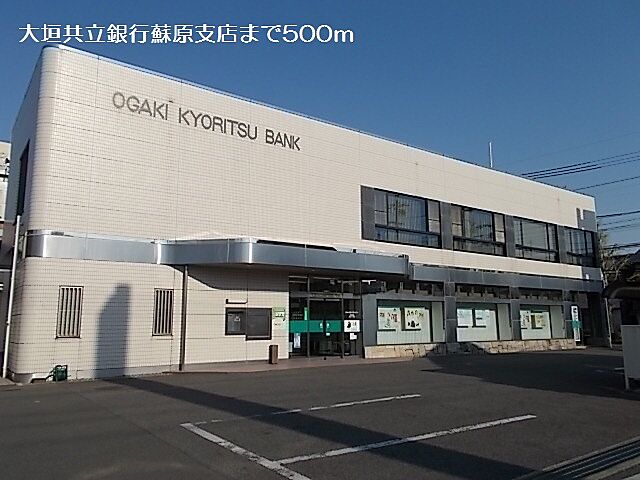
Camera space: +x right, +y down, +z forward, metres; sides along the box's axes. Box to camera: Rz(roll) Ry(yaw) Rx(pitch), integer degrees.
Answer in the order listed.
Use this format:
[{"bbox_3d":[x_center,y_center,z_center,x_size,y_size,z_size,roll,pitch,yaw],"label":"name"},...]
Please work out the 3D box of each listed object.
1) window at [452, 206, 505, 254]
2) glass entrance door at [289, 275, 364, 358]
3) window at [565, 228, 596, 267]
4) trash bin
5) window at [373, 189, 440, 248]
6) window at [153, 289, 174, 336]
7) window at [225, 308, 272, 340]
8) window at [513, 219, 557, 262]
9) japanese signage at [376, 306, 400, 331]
[{"bbox_3d":[7.479,-0.374,22.497,3.918,2.055,0.150,6,-11,-34],"label":"window"},{"bbox_3d":[0.266,2.729,17.038,3.158,2.791,0.200,6,-11,-34],"label":"glass entrance door"},{"bbox_3d":[15.011,0.414,27.692,3.444,2.141,0.150,6,-11,-34],"label":"window"},{"bbox_3d":[-1.409,3.491,14.624,0.208,0.534,0.200,6,-11,-34],"label":"trash bin"},{"bbox_3d":[3.705,-0.813,19.902,3.886,2.075,0.150,6,-11,-34],"label":"window"},{"bbox_3d":[-4.414,2.046,13.594,0.535,1.315,0.120,6,-11,-34],"label":"window"},{"bbox_3d":[-2.207,2.648,15.058,1.623,0.996,0.150,6,-11,-34],"label":"window"},{"bbox_3d":[11.343,0.037,25.161,4.101,2.073,0.150,6,-11,-34],"label":"window"},{"bbox_3d":[2.721,3.064,18.657,1.199,0.857,0.030,6,-11,-34],"label":"japanese signage"}]

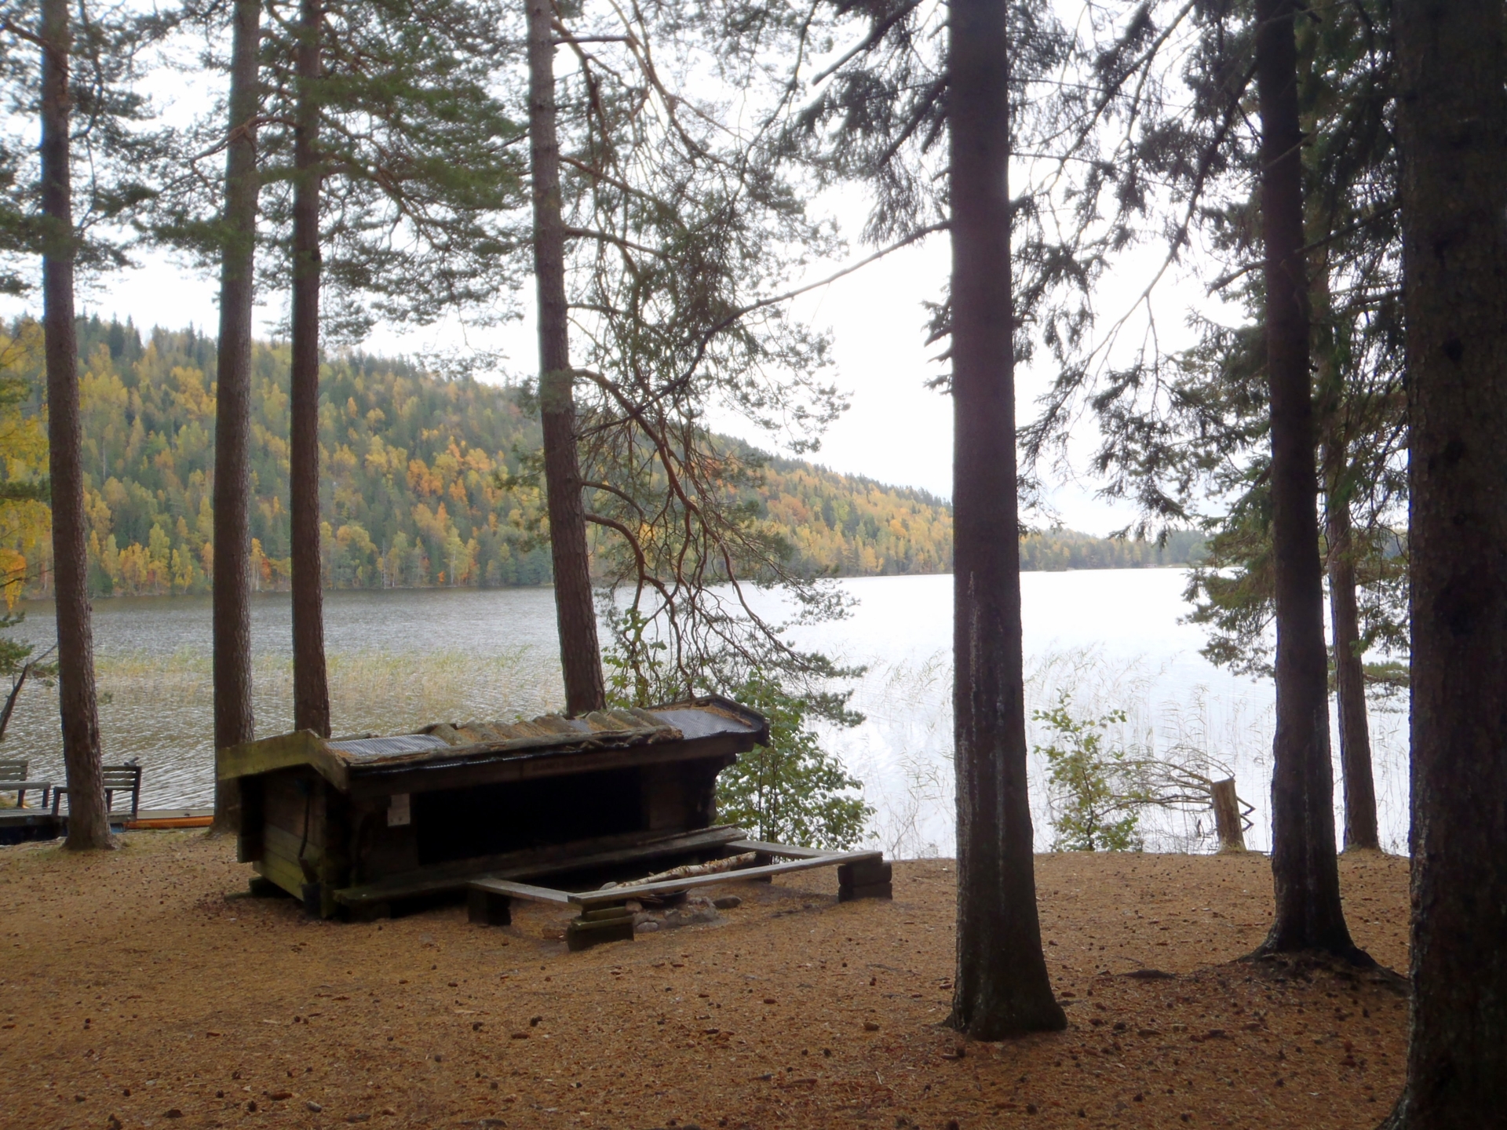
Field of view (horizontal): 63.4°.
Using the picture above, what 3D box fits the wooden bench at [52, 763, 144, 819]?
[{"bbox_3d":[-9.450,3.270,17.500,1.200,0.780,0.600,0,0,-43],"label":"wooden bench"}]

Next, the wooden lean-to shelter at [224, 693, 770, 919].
[{"bbox_3d":[-2.830,2.300,13.250,4.600,1.650,3.600,0,0,-39],"label":"wooden lean-to shelter"}]

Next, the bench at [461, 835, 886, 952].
[{"bbox_3d":[-0.600,2.830,10.750,3.200,0.450,1.500,0,0,-33],"label":"bench"}]

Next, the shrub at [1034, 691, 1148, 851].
[{"bbox_3d":[3.850,2.380,13.900,1.250,1.850,1.100,0,0,0],"label":"shrub"}]

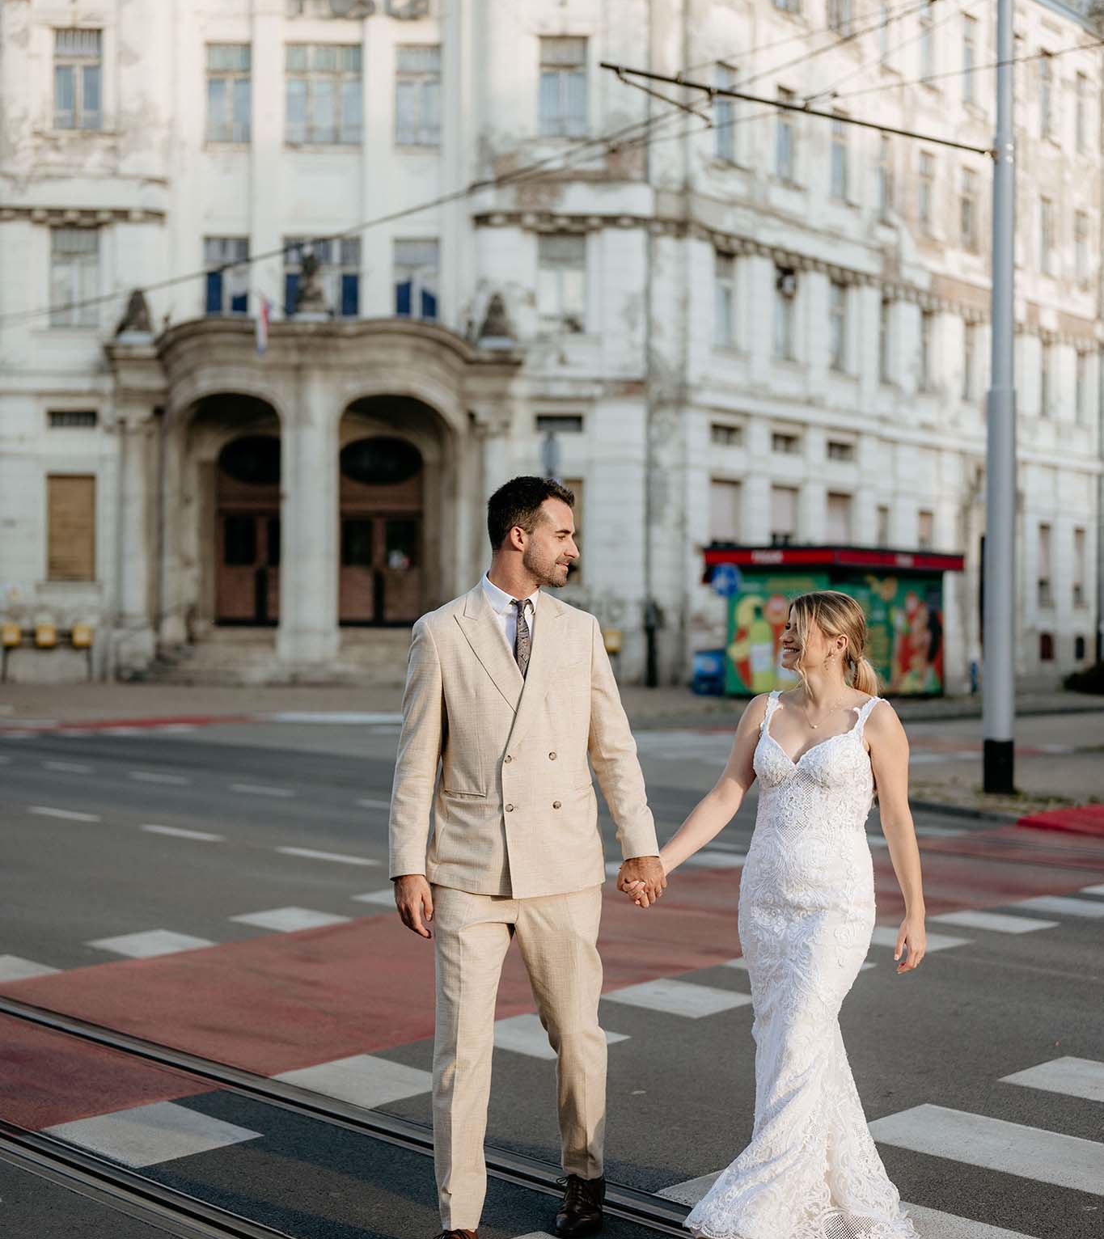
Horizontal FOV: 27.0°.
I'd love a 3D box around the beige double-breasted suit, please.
[{"bbox_3d":[-0.067,0.681,5.540,0.630,1.530,0.460,1,0,-5],"label":"beige double-breasted suit"}]

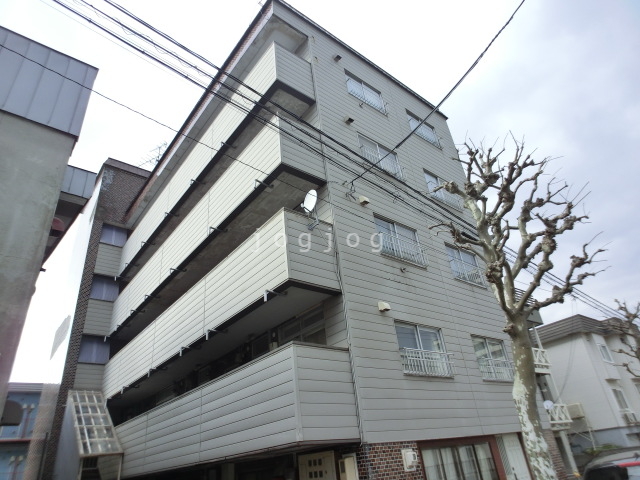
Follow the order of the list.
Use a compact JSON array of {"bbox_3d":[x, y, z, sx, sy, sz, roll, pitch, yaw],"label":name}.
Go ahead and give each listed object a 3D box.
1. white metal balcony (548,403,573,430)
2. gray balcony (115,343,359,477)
[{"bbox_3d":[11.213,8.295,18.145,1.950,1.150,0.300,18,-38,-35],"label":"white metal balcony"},{"bbox_3d":[-3.292,4.953,9.918,1.242,1.504,11.008,18,-38,-35],"label":"gray balcony"}]

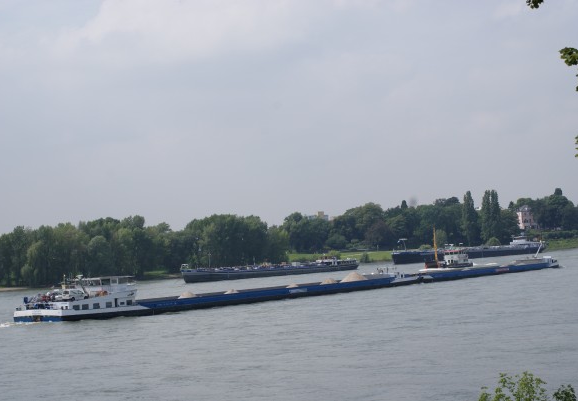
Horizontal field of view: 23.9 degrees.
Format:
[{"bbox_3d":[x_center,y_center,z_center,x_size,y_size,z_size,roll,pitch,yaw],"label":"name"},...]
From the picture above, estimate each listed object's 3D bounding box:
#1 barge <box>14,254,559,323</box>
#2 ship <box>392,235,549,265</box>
[{"bbox_3d":[14.040,15.460,297.980,11.400,8.000,187.000,-4,-2,36],"label":"barge"},{"bbox_3d":[71.580,19.370,554.290,11.400,8.300,99.300,-5,-2,42],"label":"ship"}]

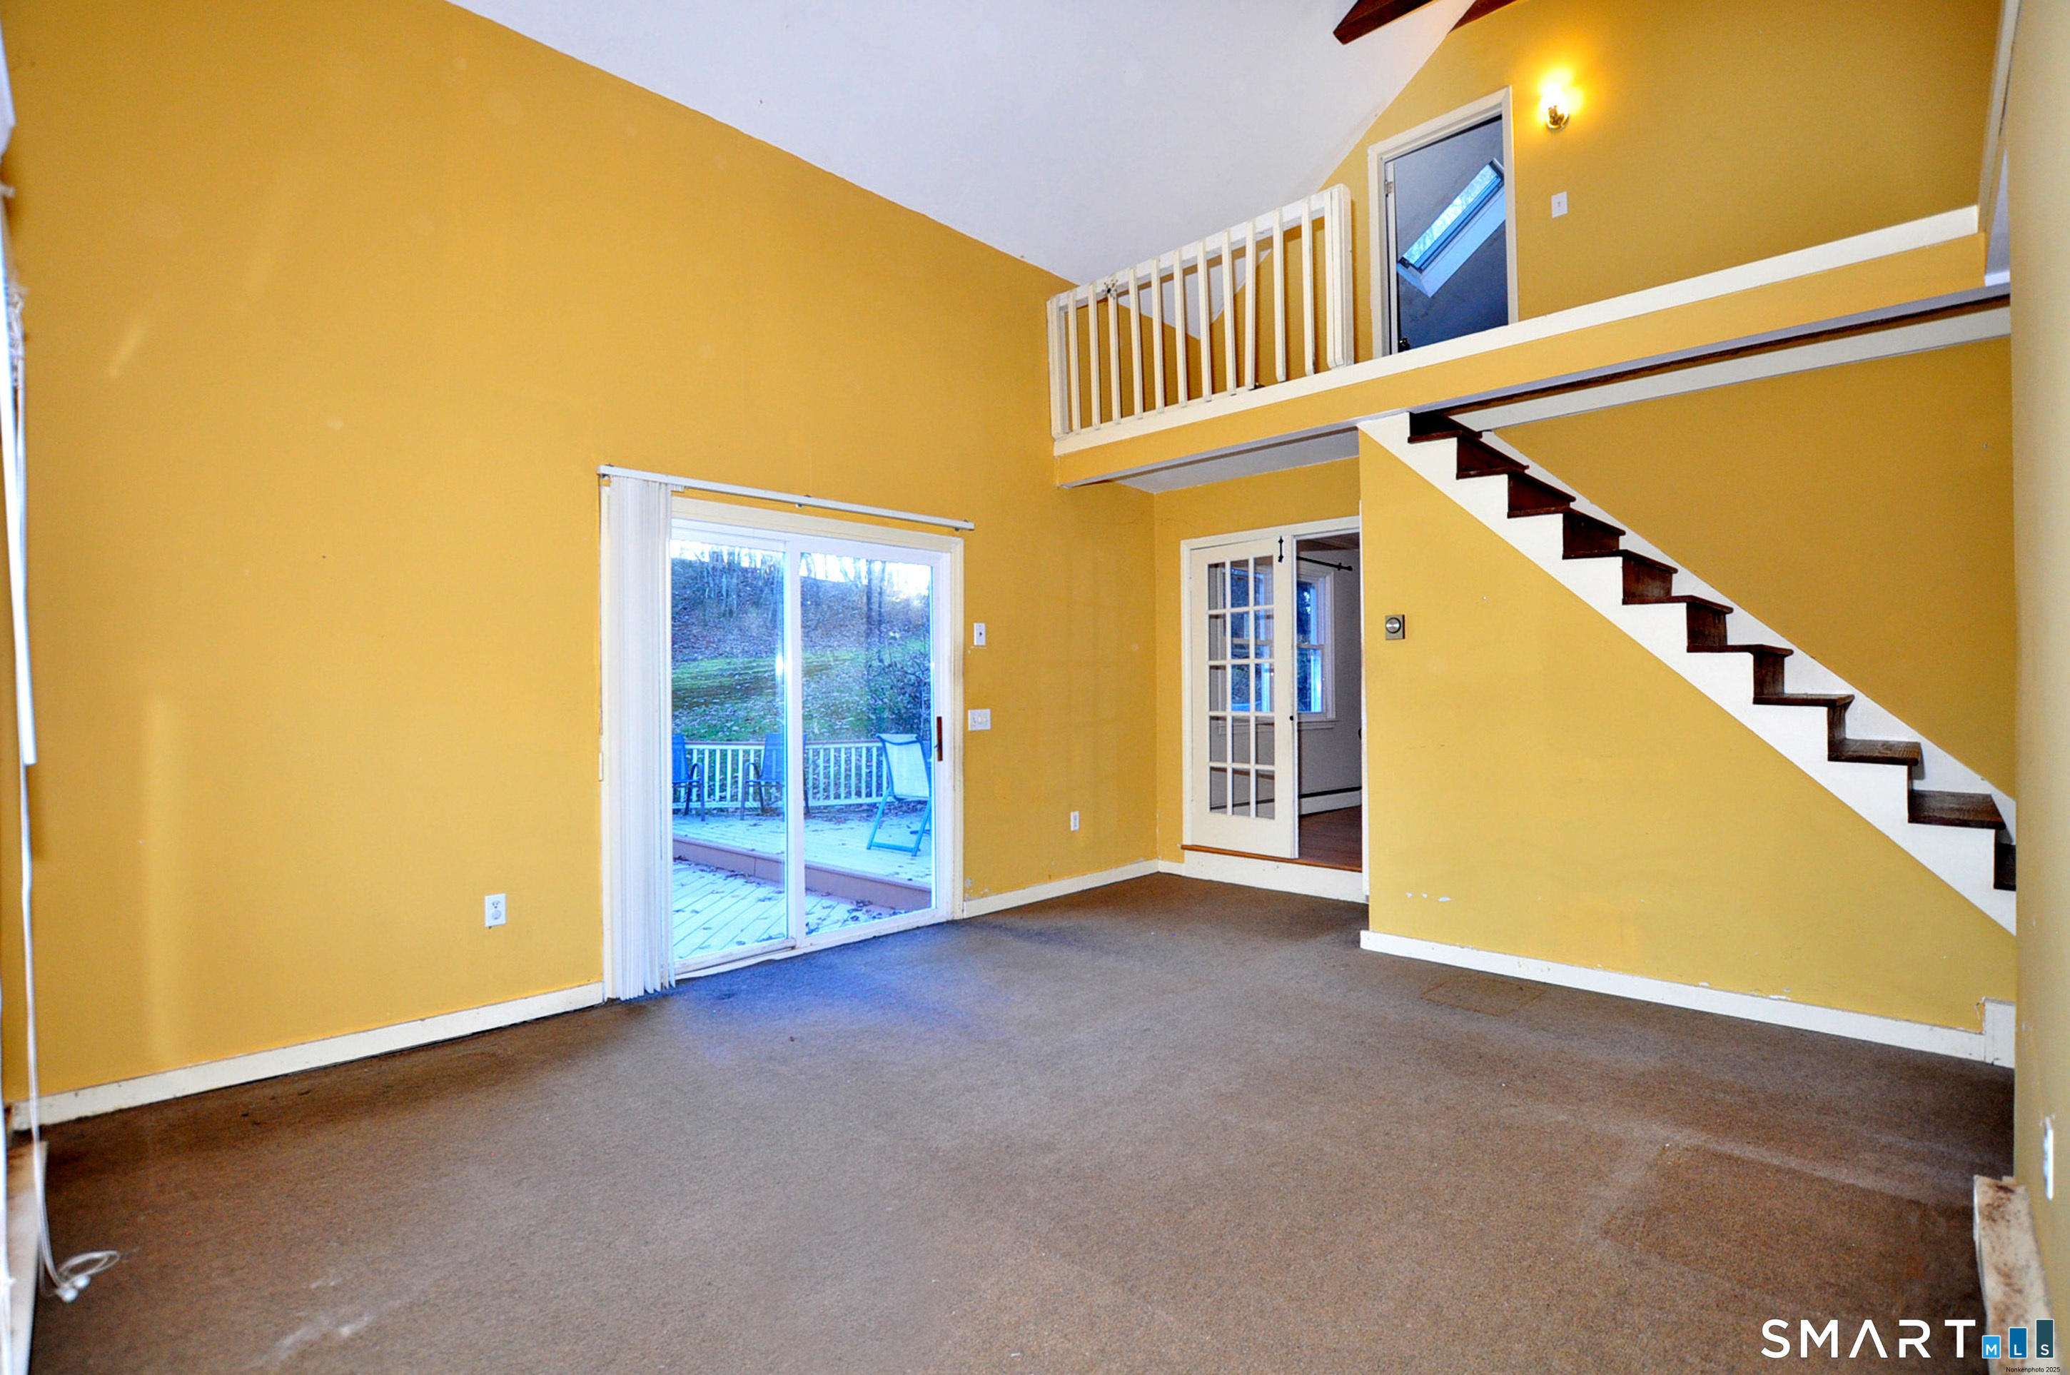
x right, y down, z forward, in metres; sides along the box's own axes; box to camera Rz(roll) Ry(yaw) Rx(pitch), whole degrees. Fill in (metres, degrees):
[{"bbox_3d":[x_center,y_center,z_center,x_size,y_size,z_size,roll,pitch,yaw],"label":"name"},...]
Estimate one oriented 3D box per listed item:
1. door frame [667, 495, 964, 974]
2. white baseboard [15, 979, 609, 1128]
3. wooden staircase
[{"bbox_3d":[-1.106,0.259,4.518,1.726,2.015,0.114,0,-1,-45],"label":"door frame"},{"bbox_3d":[-2.351,1.242,3.213,1.627,0.083,0.021,0,-1,-45],"label":"white baseboard"},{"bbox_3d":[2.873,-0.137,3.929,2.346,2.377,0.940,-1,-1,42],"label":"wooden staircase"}]

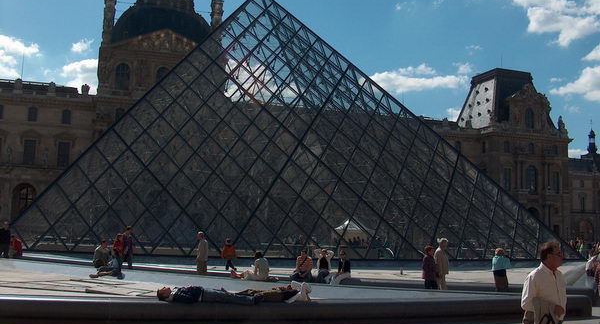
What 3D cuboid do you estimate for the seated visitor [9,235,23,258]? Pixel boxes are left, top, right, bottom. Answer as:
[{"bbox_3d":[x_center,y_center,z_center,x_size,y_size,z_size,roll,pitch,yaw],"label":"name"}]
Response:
[{"bbox_3d":[-11.186,3.482,25.131,0.520,1.250,0.750,-3,-8,37],"label":"seated visitor"}]

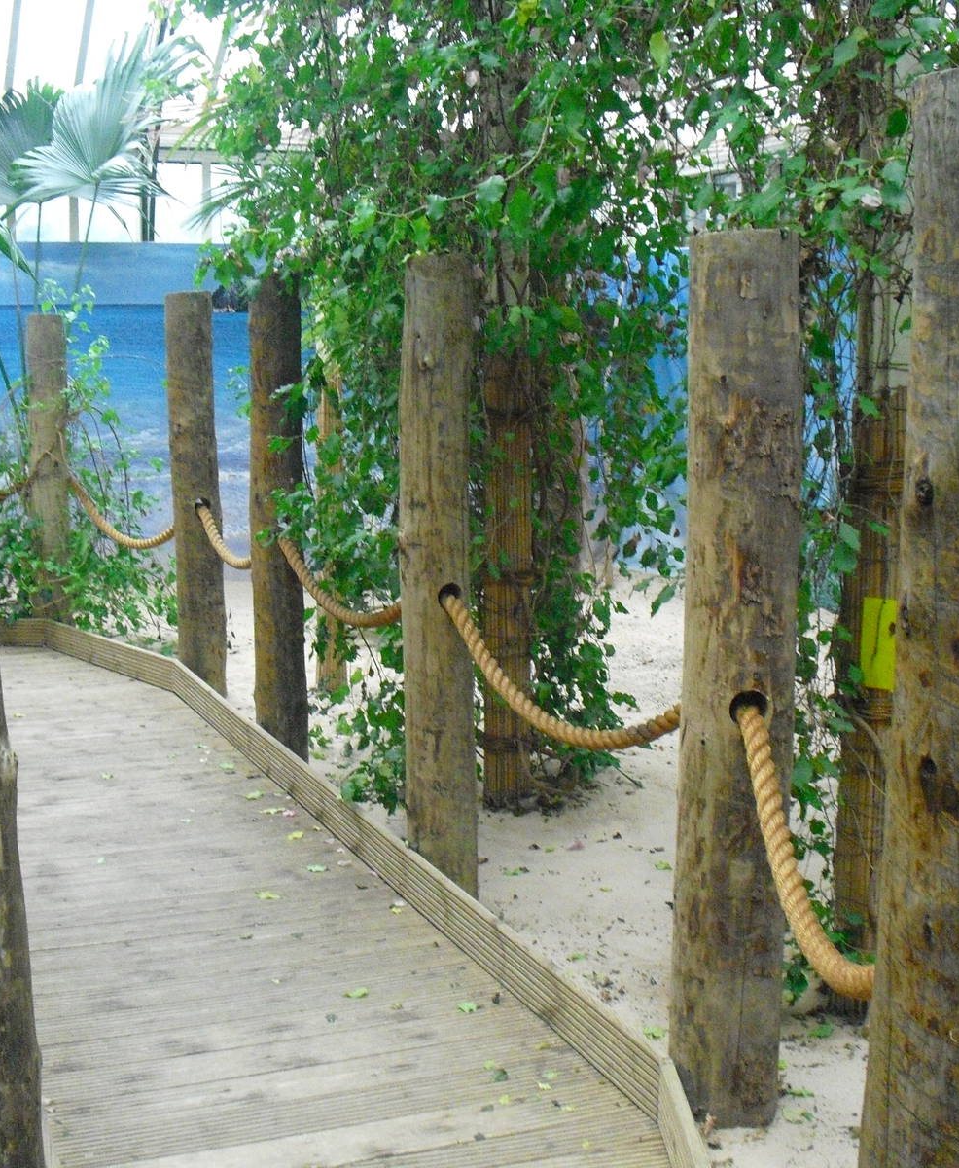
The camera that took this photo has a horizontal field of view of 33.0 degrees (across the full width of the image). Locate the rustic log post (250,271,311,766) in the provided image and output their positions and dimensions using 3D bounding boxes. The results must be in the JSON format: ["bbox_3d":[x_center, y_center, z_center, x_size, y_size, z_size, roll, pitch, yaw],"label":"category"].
[{"bbox_3d":[-0.718,-0.201,5.777,0.195,1.769,0.195,0,9,0],"label":"rustic log post"}]

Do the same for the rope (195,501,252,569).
[{"bbox_3d":[-0.931,-0.163,6.105,0.050,0.195,0.957,-4,10,-23],"label":"rope"}]

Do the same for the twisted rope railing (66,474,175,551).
[{"bbox_3d":[-1.625,-0.326,7.346,0.050,0.265,1.566,-6,11,-32],"label":"twisted rope railing"}]

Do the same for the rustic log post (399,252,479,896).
[{"bbox_3d":[-0.101,0.019,4.364,0.205,1.772,0.205,0,9,0],"label":"rustic log post"}]

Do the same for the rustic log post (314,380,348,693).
[{"bbox_3d":[-0.652,-0.213,7.086,0.140,1.389,0.140,0,9,0],"label":"rustic log post"}]

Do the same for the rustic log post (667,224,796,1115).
[{"bbox_3d":[0.480,0.186,3.062,0.210,1.680,0.210,1,9,9],"label":"rustic log post"}]

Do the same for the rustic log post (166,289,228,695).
[{"bbox_3d":[-1.153,-0.351,6.595,0.190,1.650,0.190,-2,9,-10],"label":"rustic log post"}]

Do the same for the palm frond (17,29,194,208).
[{"bbox_3d":[-2.021,-2.499,8.718,0.950,0.950,0.450,-1,9,-6],"label":"palm frond"}]

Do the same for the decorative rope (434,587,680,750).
[{"bbox_3d":[0.182,0.223,3.690,0.050,0.245,1.166,-5,10,-26],"label":"decorative rope"}]

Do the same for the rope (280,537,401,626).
[{"bbox_3d":[-0.409,0.014,5.087,0.060,0.184,1.381,-4,10,-23],"label":"rope"}]

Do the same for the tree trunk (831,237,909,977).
[{"bbox_3d":[0.906,0.125,3.657,0.190,1.782,0.190,0,9,0],"label":"tree trunk"}]

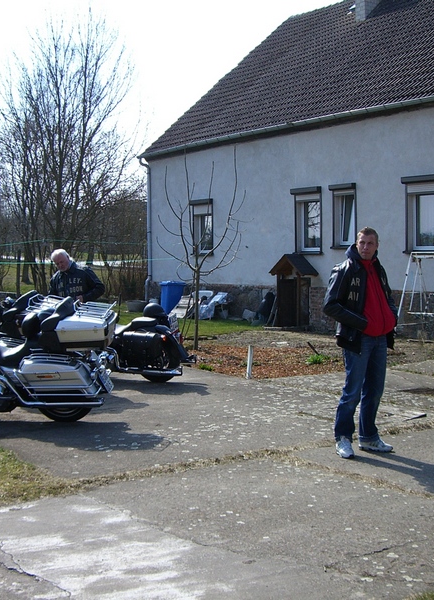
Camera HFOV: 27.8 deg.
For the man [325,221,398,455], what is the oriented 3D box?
[{"bbox_3d":[1.163,0.323,7.141,0.530,1.830,0.420,-1,3,-25],"label":"man"}]

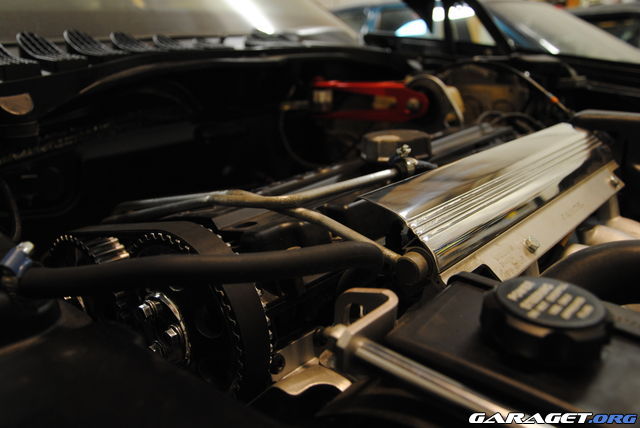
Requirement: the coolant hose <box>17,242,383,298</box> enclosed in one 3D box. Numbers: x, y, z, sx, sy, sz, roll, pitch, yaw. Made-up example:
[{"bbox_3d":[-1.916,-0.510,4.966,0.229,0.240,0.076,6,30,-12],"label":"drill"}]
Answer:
[{"bbox_3d":[-0.070,0.035,0.352,0.218,0.027,0.022,-5,20,0],"label":"coolant hose"}]

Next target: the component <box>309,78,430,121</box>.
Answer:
[{"bbox_3d":[0.081,-0.181,0.925,0.195,0.053,0.057,14,22,33],"label":"component"}]

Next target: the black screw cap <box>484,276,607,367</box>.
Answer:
[{"bbox_3d":[0.121,0.056,0.316,0.065,0.022,0.065,3,20,-1],"label":"black screw cap"}]

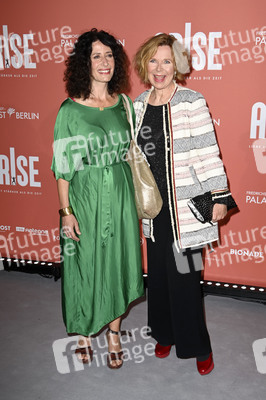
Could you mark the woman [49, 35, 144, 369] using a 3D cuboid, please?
[{"bbox_3d":[-0.155,0.034,2.594,0.540,1.745,0.400,0,16,-5],"label":"woman"}]

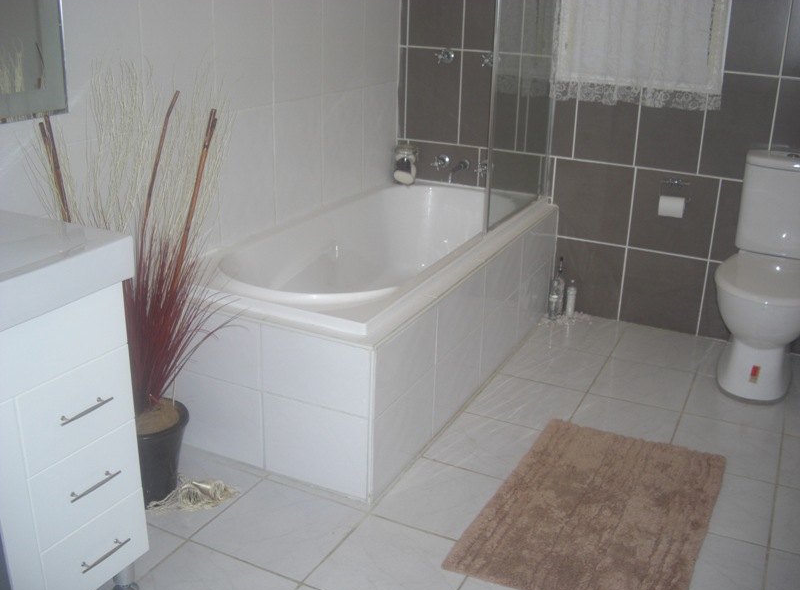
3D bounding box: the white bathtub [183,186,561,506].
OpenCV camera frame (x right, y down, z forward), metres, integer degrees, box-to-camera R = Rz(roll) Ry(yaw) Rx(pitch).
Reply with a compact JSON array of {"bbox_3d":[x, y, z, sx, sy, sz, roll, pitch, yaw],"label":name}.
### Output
[{"bbox_3d":[-0.047,0.016,3.111,0.775,0.488,1.700,11,22,24],"label":"white bathtub"}]

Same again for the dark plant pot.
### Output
[{"bbox_3d":[-0.697,0.433,2.289,0.255,0.238,0.255,1,20,-1],"label":"dark plant pot"}]

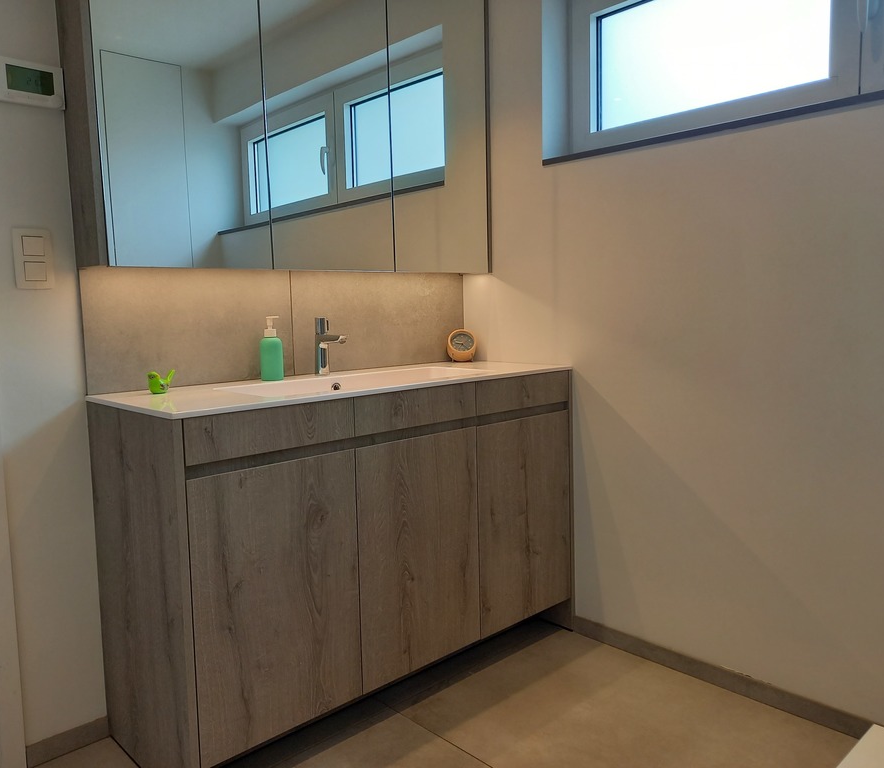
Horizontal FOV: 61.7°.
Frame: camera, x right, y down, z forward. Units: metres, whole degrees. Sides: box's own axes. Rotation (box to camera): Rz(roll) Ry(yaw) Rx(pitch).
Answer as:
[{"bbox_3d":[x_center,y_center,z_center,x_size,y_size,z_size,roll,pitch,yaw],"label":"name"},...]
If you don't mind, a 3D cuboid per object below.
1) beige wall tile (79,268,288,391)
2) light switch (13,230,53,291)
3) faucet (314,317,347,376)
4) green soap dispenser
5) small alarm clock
[{"bbox_3d":[-0.688,-0.157,2.080,0.613,0.322,0.010,-7,8,-43],"label":"beige wall tile"},{"bbox_3d":[-0.985,-0.301,1.783,0.084,0.144,0.011,-7,8,-43],"label":"light switch"},{"bbox_3d":[-0.342,-0.113,2.264,0.046,0.180,0.143,-7,8,-43],"label":"faucet"},{"bbox_3d":[-0.505,-0.106,2.185,0.067,0.190,0.067,-1,6,0],"label":"green soap dispenser"},{"bbox_3d":[0.076,-0.138,2.724,0.109,0.116,0.100,-1,6,2],"label":"small alarm clock"}]

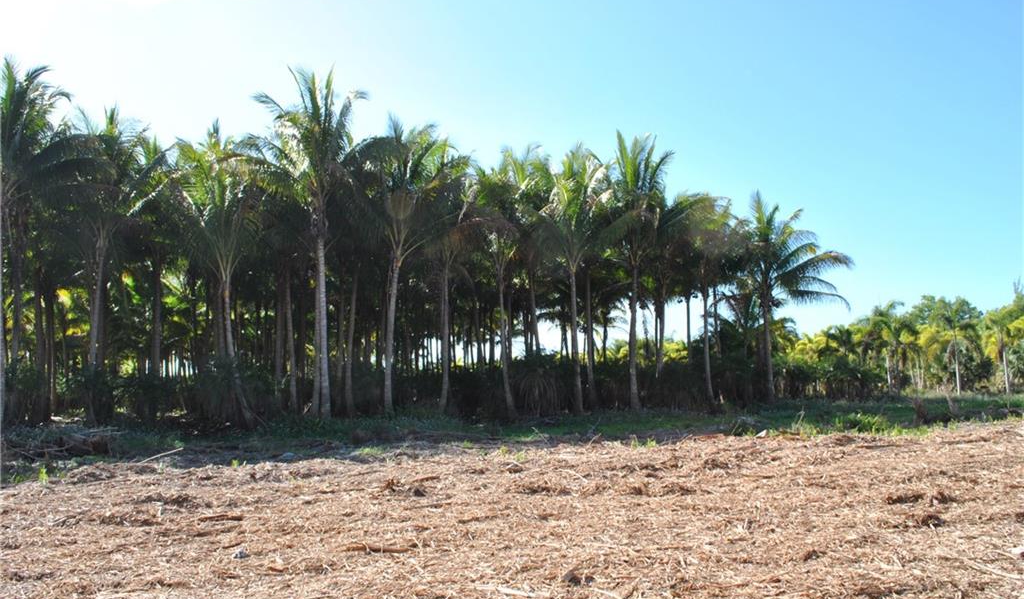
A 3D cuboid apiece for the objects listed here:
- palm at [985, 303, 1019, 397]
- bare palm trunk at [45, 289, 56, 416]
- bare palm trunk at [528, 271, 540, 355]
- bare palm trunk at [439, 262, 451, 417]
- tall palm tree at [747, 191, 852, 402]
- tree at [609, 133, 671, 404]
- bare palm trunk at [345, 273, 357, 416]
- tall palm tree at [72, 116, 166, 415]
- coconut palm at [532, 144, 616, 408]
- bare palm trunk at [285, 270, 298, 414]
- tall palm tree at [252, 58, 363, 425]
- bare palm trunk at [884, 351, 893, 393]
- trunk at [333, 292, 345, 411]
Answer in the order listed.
[{"bbox_3d":[31.657,3.218,49.759,2.300,5.810,2.400,0,-5,0],"label":"palm"},{"bbox_3d":[-16.600,1.891,27.705,0.360,4.600,0.320,0,-5,0],"label":"bare palm trunk"},{"bbox_3d":[1.109,1.767,36.303,0.500,6.322,0.360,0,-5,0],"label":"bare palm trunk"},{"bbox_3d":[-2.656,1.508,30.279,0.450,5.823,0.360,0,-5,0],"label":"bare palm trunk"},{"bbox_3d":[14.579,-0.223,39.017,5.375,10.804,5.375,0,-5,0],"label":"tall palm tree"},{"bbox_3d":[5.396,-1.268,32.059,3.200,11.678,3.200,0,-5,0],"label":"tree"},{"bbox_3d":[-6.036,1.658,28.757,0.420,5.377,0.360,0,-5,0],"label":"bare palm trunk"},{"bbox_3d":[-13.025,-1.221,25.468,3.100,10.480,3.100,0,-5,0],"label":"tall palm tree"},{"bbox_3d":[2.477,-0.869,30.008,3.198,10.605,3.198,0,-5,0],"label":"coconut palm"},{"bbox_3d":[-8.531,1.639,29.766,0.480,5.567,0.360,0,-5,0],"label":"bare palm trunk"},{"bbox_3d":[-7.302,-2.148,27.608,4.019,12.706,4.019,0,-5,0],"label":"tall palm tree"},{"bbox_3d":[24.528,4.720,50.125,0.320,2.790,0.300,0,-5,0],"label":"bare palm trunk"},{"bbox_3d":[-7.156,2.127,31.733,0.450,4.858,0.360,0,-5,0],"label":"trunk"}]

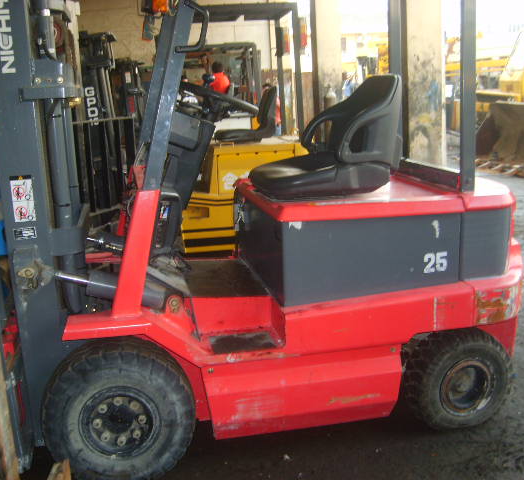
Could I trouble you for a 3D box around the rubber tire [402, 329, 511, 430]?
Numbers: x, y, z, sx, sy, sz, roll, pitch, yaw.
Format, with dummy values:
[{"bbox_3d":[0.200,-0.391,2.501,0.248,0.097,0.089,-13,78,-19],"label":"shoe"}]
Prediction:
[{"bbox_3d":[0.892,0.632,2.974,0.460,0.460,0.180,-5,13,-11],"label":"rubber tire"}]

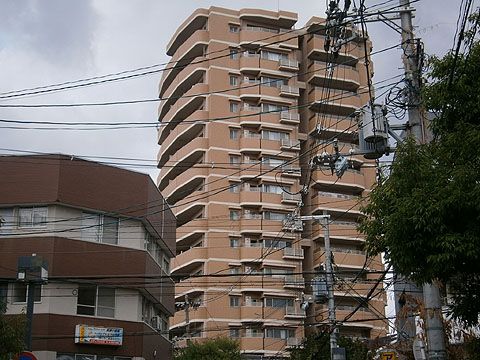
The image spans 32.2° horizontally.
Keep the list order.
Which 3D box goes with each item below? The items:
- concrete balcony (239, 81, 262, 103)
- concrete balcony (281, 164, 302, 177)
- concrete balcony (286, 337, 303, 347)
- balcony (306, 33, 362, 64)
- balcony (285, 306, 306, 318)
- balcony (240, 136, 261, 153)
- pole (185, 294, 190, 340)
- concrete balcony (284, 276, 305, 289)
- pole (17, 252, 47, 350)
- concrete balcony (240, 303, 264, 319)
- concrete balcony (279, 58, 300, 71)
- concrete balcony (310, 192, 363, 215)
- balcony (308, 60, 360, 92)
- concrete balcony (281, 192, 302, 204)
[{"bbox_3d":[1.137,-9.318,87.761,2.178,1.782,1.386,4,-16,-15],"label":"concrete balcony"},{"bbox_3d":[5.275,-1.053,85.816,2.128,1.138,0.742,6,-17,-23],"label":"concrete balcony"},{"bbox_3d":[5.368,15.849,81.033,2.128,1.138,0.742,6,-17,-23],"label":"concrete balcony"},{"bbox_3d":[10.427,-14.287,91.897,5.664,1.962,1.740,6,-19,-17],"label":"balcony"},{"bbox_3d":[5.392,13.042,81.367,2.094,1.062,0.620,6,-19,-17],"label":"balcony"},{"bbox_3d":[1.168,-3.533,86.124,2.178,1.584,1.386,4,-16,-15],"label":"balcony"},{"bbox_3d":[-4.232,14.507,65.533,0.380,10.819,0.380,0,-16,0],"label":"pole"},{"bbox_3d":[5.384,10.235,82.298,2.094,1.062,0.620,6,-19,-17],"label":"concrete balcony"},{"bbox_3d":[-5.001,4.357,19.472,0.620,5.273,0.560,0,-16,-2],"label":"pole"},{"bbox_3d":[0.983,12.865,80.492,2.242,1.888,1.268,6,-19,-17],"label":"concrete balcony"},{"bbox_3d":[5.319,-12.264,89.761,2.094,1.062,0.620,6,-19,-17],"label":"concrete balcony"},{"bbox_3d":[10.475,2.688,86.267,5.664,1.962,1.740,6,-19,-17],"label":"concrete balcony"},{"bbox_3d":[10.423,-11.336,92.027,5.988,1.831,2.326,6,-17,-23],"label":"balcony"},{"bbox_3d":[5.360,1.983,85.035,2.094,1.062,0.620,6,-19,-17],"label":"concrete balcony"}]

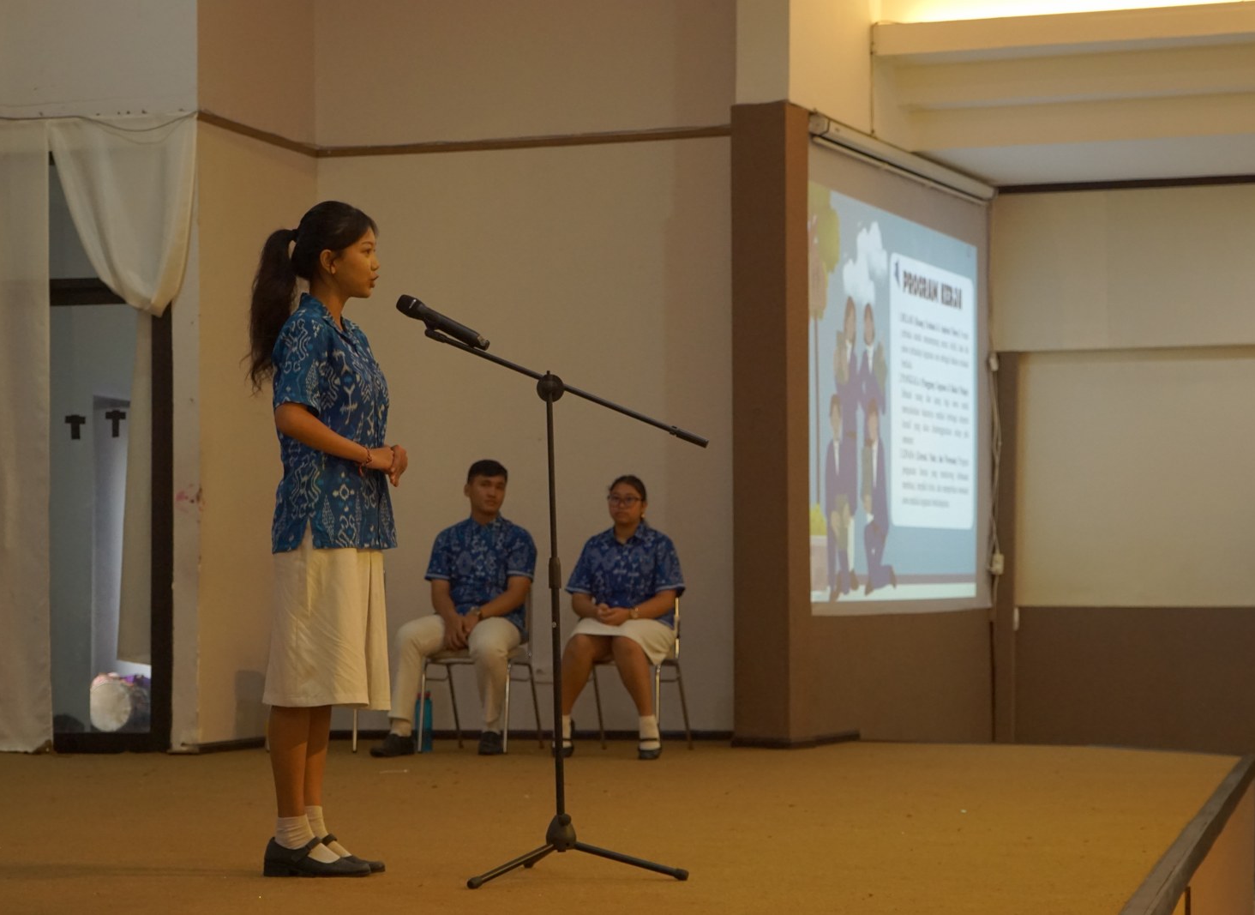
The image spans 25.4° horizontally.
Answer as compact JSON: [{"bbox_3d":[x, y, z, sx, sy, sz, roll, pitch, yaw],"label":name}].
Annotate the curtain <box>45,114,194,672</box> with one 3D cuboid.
[{"bbox_3d":[-2.175,-0.289,12.000,0.660,2.380,0.200,-1,-3,16],"label":"curtain"}]

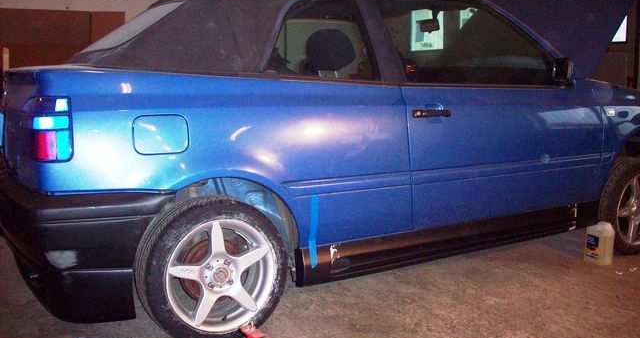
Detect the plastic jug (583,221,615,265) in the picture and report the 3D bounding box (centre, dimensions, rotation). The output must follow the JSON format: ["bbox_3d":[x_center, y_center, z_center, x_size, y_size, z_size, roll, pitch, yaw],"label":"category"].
[{"bbox_3d":[1.470,0.388,3.598,0.080,0.218,0.125,-3,7,-17],"label":"plastic jug"}]

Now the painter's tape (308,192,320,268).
[{"bbox_3d":[-0.019,0.250,2.700,0.045,0.295,0.020,-5,8,-29],"label":"painter's tape"}]

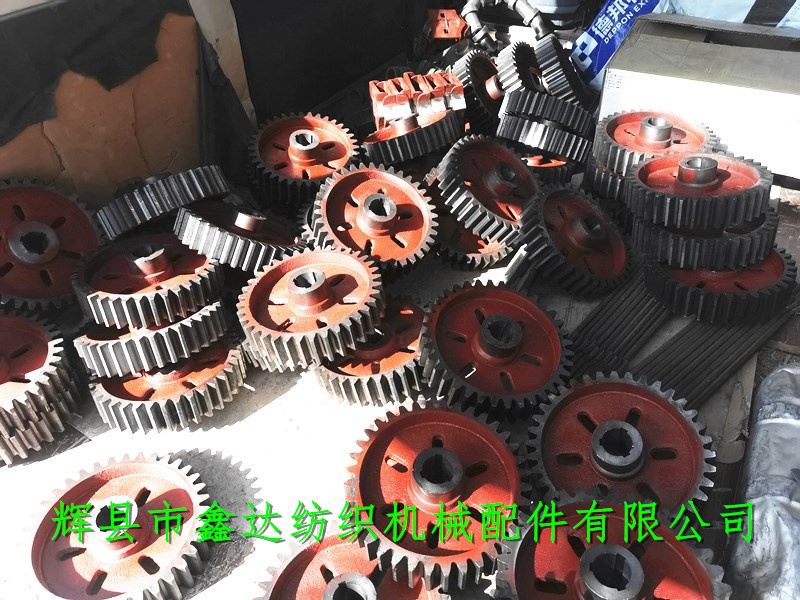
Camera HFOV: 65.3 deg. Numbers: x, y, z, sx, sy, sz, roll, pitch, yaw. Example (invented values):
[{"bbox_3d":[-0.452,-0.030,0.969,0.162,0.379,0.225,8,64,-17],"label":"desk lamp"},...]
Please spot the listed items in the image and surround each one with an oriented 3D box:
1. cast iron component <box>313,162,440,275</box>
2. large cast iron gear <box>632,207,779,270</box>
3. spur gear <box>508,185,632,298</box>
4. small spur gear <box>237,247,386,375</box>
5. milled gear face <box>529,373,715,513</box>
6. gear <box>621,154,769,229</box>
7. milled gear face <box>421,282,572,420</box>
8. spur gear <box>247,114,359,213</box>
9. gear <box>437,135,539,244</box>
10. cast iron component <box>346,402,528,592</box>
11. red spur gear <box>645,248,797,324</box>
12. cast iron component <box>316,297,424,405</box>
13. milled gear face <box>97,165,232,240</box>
[{"bbox_3d":[-0.042,-0.147,1.123,0.224,0.068,0.224,6,63,-12],"label":"cast iron component"},{"bbox_3d":[0.519,-0.137,1.074,0.224,0.068,0.224,9,35,25],"label":"large cast iron gear"},{"bbox_3d":[0.342,-0.119,1.188,0.228,0.069,0.228,-34,82,-40],"label":"spur gear"},{"bbox_3d":[-0.138,-0.003,0.981,0.228,0.069,0.228,-6,40,5],"label":"small spur gear"},{"bbox_3d":[0.281,0.199,0.808,0.228,0.069,0.228,3,55,20],"label":"milled gear face"},{"bbox_3d":[0.515,-0.204,1.086,0.228,0.069,0.228,6,34,24],"label":"gear"},{"bbox_3d":[0.141,0.066,0.918,0.224,0.068,0.224,5,51,-6],"label":"milled gear face"},{"bbox_3d":[-0.201,-0.311,1.320,0.228,0.069,0.228,-1,55,-8],"label":"spur gear"},{"bbox_3d":[0.184,-0.217,1.189,0.224,0.068,0.224,44,48,-1],"label":"gear"},{"bbox_3d":[0.045,0.224,0.757,0.224,0.068,0.224,2,47,4],"label":"cast iron component"},{"bbox_3d":[0.546,-0.054,1.073,0.228,0.069,0.228,10,38,26],"label":"red spur gear"},{"bbox_3d":[-0.043,0.067,1.012,0.224,0.068,0.224,-16,37,-3],"label":"cast iron component"},{"bbox_3d":[-0.439,-0.189,1.158,0.228,0.069,0.228,-26,11,-15],"label":"milled gear face"}]

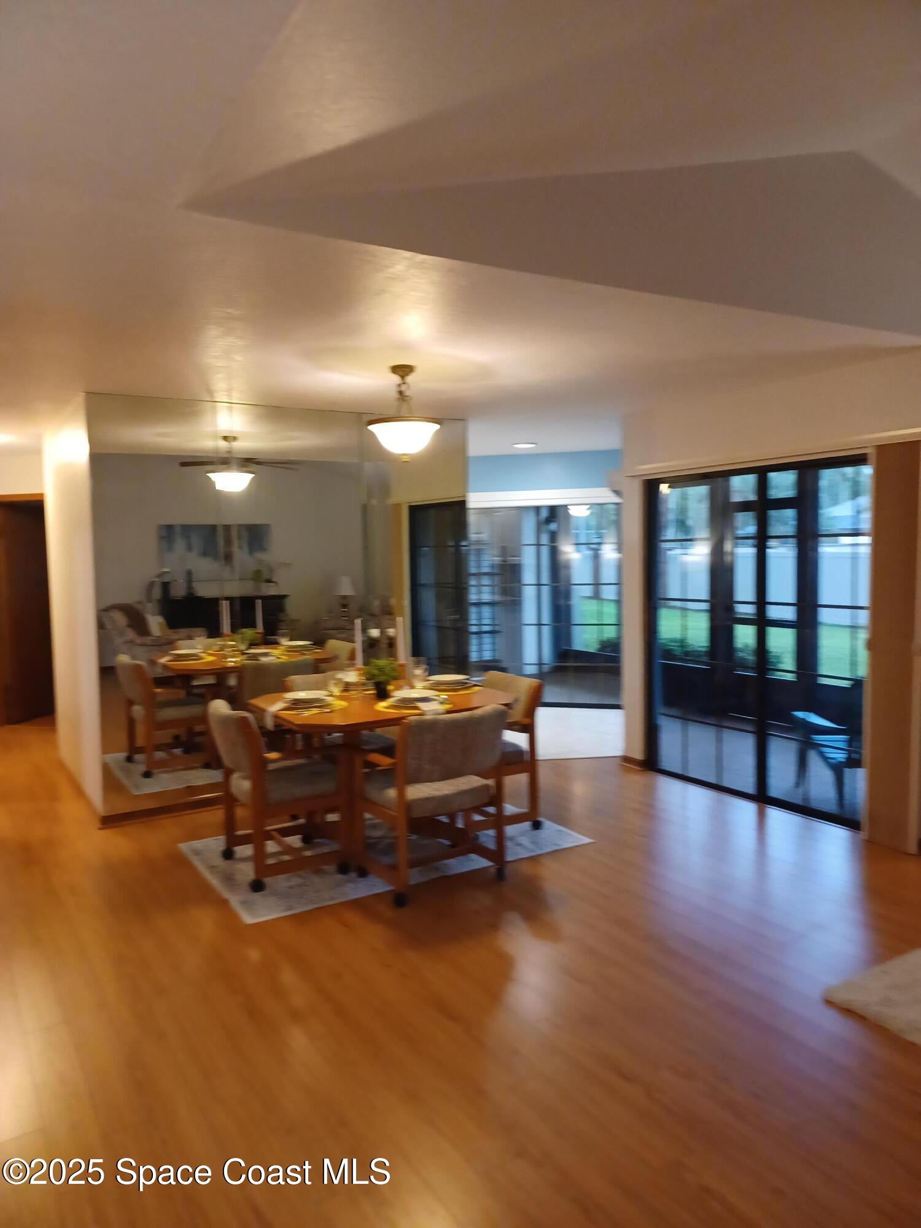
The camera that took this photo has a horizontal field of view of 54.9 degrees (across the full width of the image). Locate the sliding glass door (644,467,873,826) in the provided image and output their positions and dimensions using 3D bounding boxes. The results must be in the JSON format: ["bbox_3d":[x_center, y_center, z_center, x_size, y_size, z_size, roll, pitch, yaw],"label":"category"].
[{"bbox_3d":[1.809,0.127,5.346,0.110,2.002,1.850,-3,4,-31],"label":"sliding glass door"}]

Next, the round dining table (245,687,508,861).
[{"bbox_3d":[-0.400,0.831,4.697,1.260,0.765,1.070,-3,4,-32],"label":"round dining table"}]

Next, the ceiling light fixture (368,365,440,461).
[{"bbox_3d":[-0.286,-0.994,4.411,0.365,0.470,0.365,-1,4,0],"label":"ceiling light fixture"}]

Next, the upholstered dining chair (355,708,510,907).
[{"bbox_3d":[-0.136,0.831,4.118,0.575,0.832,0.535,-3,4,-32],"label":"upholstered dining chair"}]

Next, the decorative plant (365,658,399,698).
[{"bbox_3d":[-0.419,0.343,4.729,0.170,0.206,0.170,-1,4,0],"label":"decorative plant"}]

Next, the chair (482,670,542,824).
[{"bbox_3d":[0.099,0.770,4.971,0.535,0.832,0.570,-3,4,-32],"label":"chair"}]

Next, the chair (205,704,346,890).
[{"bbox_3d":[-0.889,0.829,4.355,0.535,0.832,0.570,-3,4,-32],"label":"chair"}]

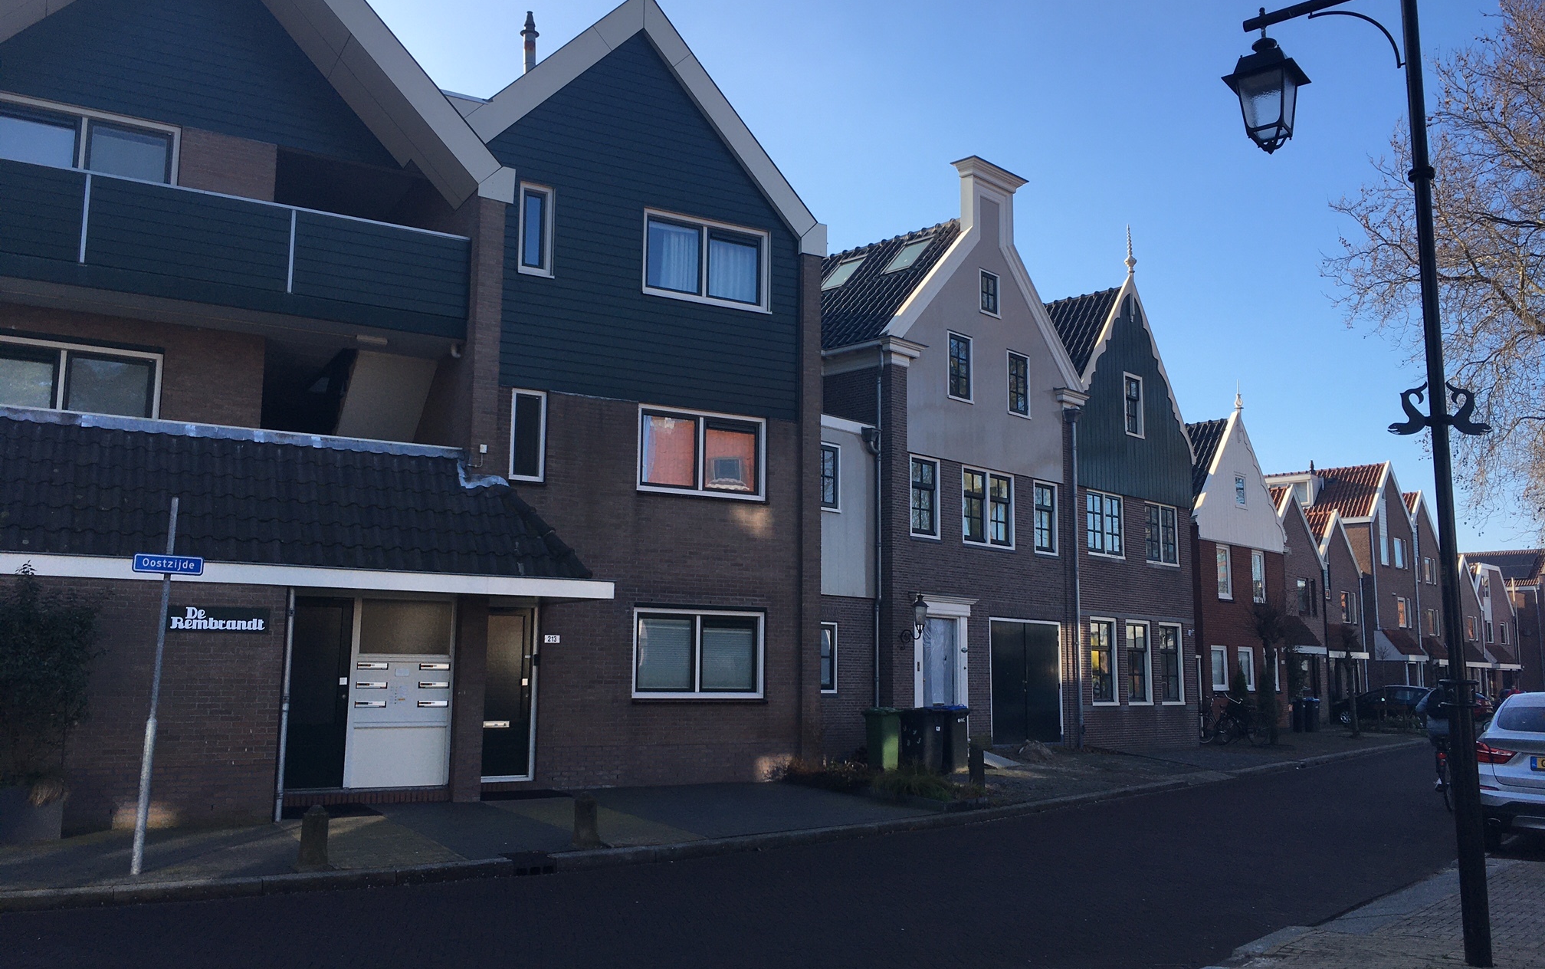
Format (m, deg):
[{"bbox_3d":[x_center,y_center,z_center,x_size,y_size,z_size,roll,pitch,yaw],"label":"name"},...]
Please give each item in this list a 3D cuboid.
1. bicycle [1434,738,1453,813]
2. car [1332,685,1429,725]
[{"bbox_3d":[8.621,3.597,16.498,0.600,1.080,1.800,-5,-10,32],"label":"bicycle"},{"bbox_3d":[20.600,7.493,43.300,4.300,1.470,1.780,-5,-10,34],"label":"car"}]

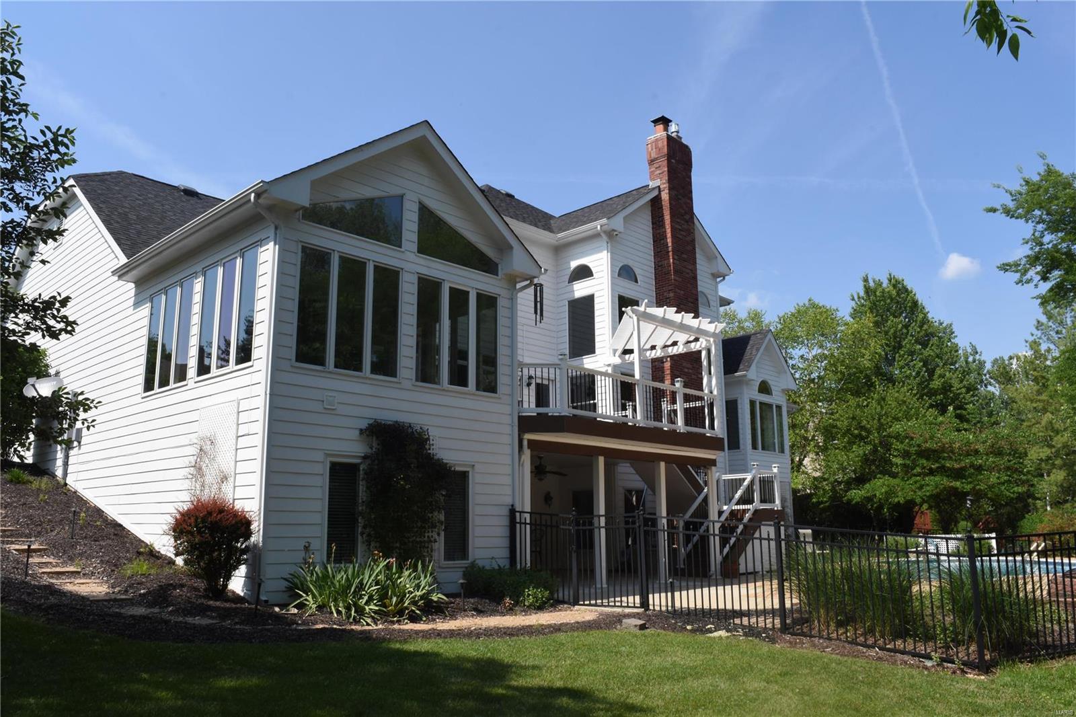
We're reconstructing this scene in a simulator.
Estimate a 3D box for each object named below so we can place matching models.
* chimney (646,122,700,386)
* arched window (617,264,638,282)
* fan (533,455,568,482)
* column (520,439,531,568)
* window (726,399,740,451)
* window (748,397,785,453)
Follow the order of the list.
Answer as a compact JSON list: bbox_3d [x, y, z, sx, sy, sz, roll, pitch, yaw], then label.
[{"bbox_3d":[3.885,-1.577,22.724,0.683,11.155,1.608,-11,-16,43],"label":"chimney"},{"bbox_3d":[2.435,-2.289,21.776,0.111,0.482,0.945,-11,-16,43],"label":"arched window"},{"bbox_3d":[0.065,2.421,17.826,1.306,0.573,1.306,-11,-16,43],"label":"fan"},{"bbox_3d":[-0.220,2.731,14.187,0.166,2.593,0.166,-11,-16,43],"label":"column"},{"bbox_3d":[6.615,2.305,27.710,0.724,1.749,0.121,-11,-16,43],"label":"window"},{"bbox_3d":[8.084,2.430,28.345,0.121,1.789,2.372,-11,-16,43],"label":"window"}]

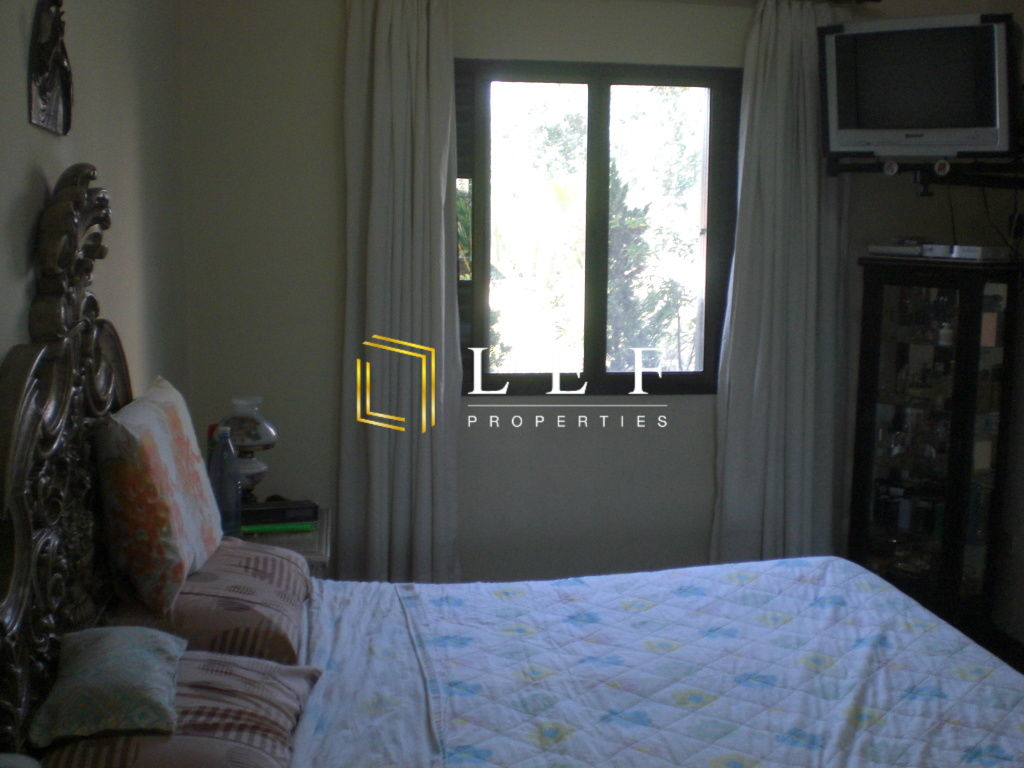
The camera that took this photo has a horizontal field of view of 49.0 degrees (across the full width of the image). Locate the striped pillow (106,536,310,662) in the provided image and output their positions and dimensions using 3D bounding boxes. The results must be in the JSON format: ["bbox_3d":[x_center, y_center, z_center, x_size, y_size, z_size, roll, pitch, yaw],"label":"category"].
[{"bbox_3d":[-0.713,0.488,2.681,0.450,0.155,0.630,0,7,-8],"label":"striped pillow"}]

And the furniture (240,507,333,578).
[{"bbox_3d":[-0.797,0.732,3.490,0.460,0.550,0.580,0,7,-8],"label":"furniture"}]

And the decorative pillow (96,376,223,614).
[{"bbox_3d":[-0.805,0.250,2.641,0.150,0.440,0.460,-18,-5,1],"label":"decorative pillow"}]

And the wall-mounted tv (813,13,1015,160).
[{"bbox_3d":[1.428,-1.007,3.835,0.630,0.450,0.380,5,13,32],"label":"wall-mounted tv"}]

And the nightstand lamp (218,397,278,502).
[{"bbox_3d":[-0.832,0.222,3.548,0.185,0.360,0.185,0,7,-8],"label":"nightstand lamp"}]

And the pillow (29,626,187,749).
[{"bbox_3d":[-0.640,0.483,1.796,0.220,0.090,0.280,0,18,-14],"label":"pillow"}]

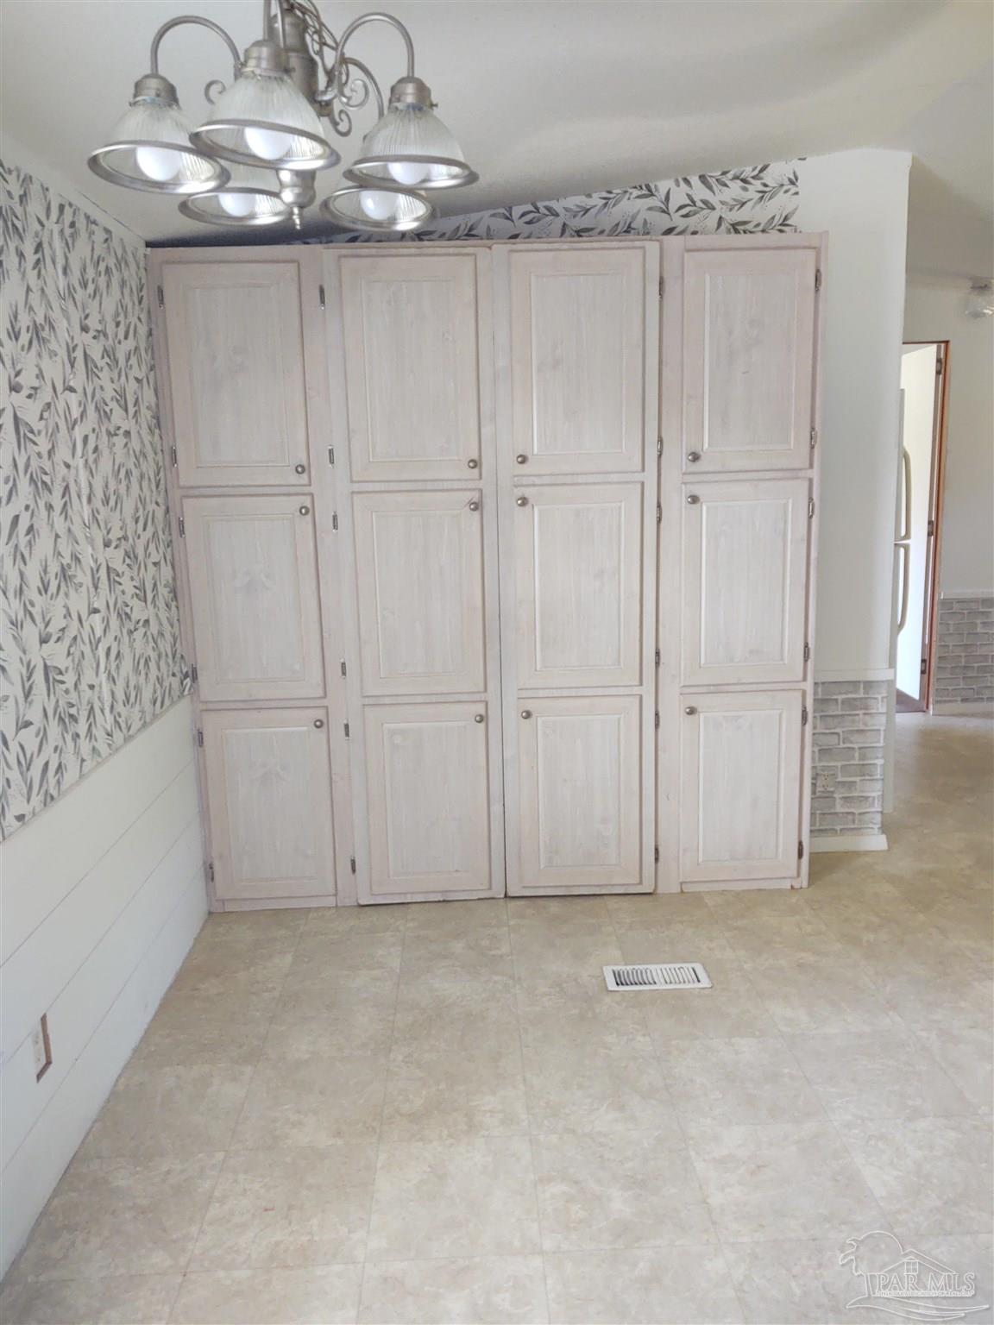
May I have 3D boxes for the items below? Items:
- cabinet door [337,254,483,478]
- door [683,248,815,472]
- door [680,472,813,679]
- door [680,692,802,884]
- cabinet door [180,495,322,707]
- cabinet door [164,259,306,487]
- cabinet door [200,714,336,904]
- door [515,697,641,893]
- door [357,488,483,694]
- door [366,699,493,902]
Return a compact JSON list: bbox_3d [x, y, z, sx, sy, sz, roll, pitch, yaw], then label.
[{"bbox_3d":[-0.259,-0.893,3.165,0.408,0.666,0.027,-2,11,-1],"label":"cabinet door"},{"bbox_3d":[0.777,-0.926,3.200,0.402,0.659,0.025,-2,11,-2],"label":"door"},{"bbox_3d":[0.796,-0.251,3.333,0.401,0.657,0.025,-2,11,-2],"label":"door"},{"bbox_3d":[0.815,0.416,3.465,0.403,0.657,0.025,-2,11,-2],"label":"door"},{"bbox_3d":[-0.767,-0.198,3.288,0.405,0.654,0.027,-2,11,-1],"label":"cabinet door"},{"bbox_3d":[-0.786,-0.869,3.151,0.405,0.658,0.025,-2,11,-2],"label":"cabinet door"},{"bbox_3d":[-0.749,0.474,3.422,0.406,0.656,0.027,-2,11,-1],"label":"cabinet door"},{"bbox_3d":[0.278,0.438,3.447,0.406,0.662,0.027,-2,11,-1],"label":"door"},{"bbox_3d":[-0.241,-0.214,3.301,0.403,0.654,0.027,-2,11,-1],"label":"door"},{"bbox_3d":[-0.225,0.449,3.411,0.400,0.650,0.025,-2,11,-2],"label":"door"}]

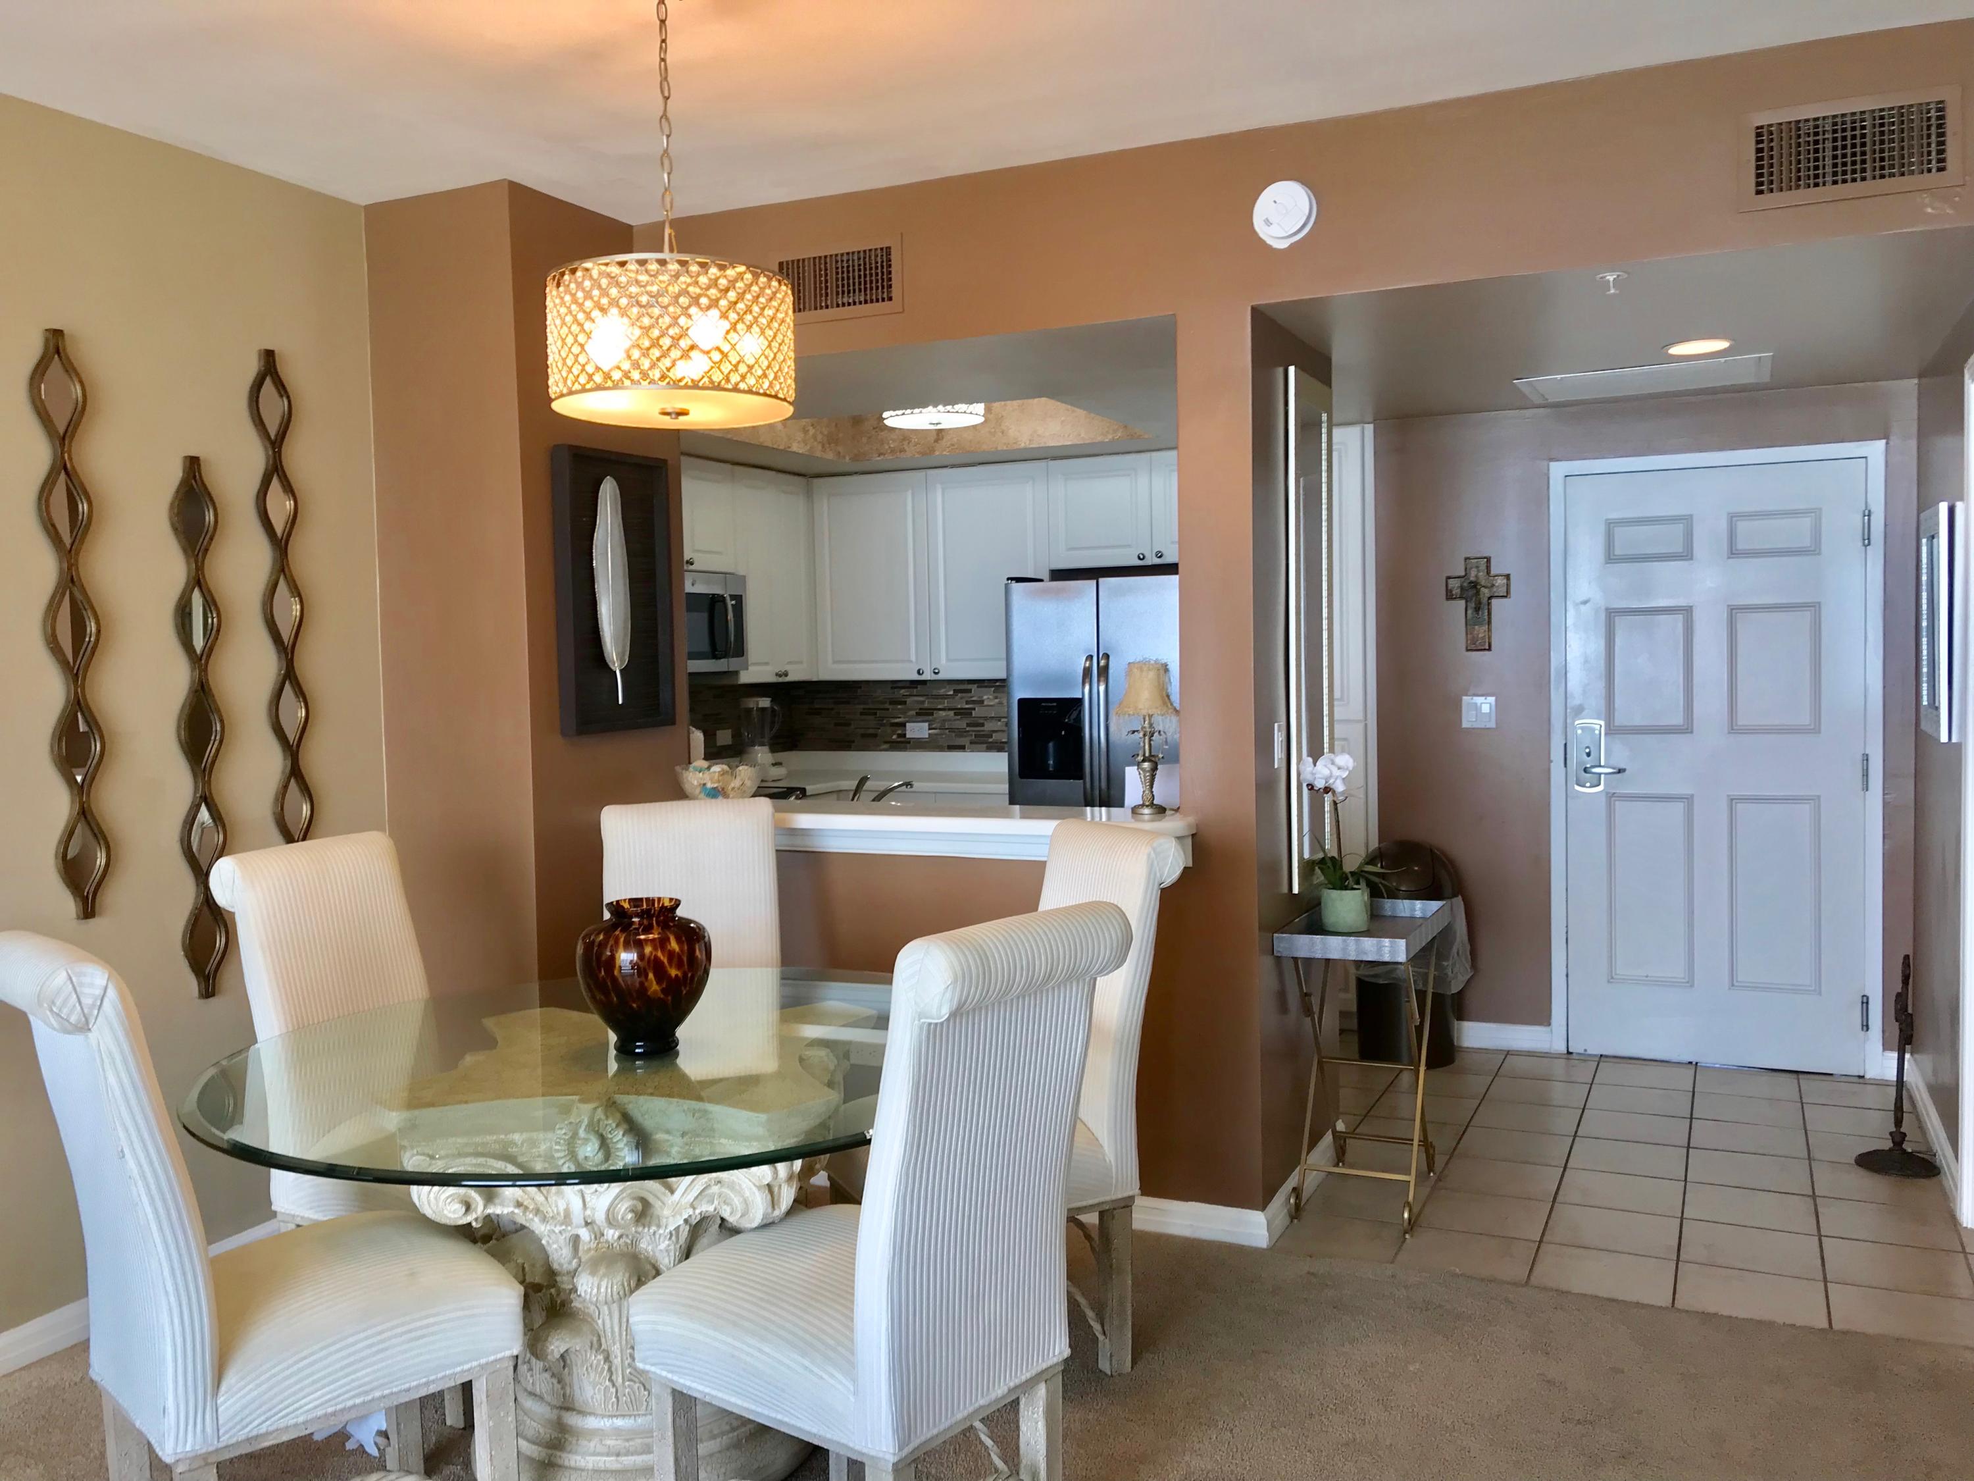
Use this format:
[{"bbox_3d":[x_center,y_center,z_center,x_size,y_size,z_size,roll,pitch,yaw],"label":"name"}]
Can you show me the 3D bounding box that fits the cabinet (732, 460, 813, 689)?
[{"bbox_3d":[-1.052,-0.709,6.954,0.330,0.897,0.620,1,4,25],"label":"cabinet"}]

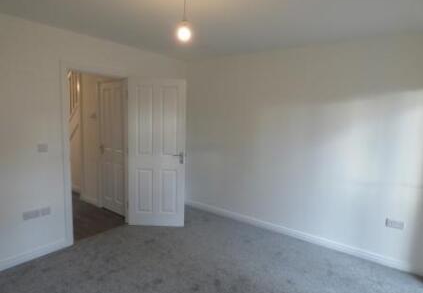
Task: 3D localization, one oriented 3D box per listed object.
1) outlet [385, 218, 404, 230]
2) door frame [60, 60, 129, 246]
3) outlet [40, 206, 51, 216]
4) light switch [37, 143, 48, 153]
[{"bbox_3d":[1.865,0.796,2.485,0.147,0.087,0.012,7,9,36],"label":"outlet"},{"bbox_3d":[-1.362,0.071,3.006,0.130,2.040,0.890,7,9,36],"label":"door frame"},{"bbox_3d":[-1.711,0.680,2.533,0.012,0.087,0.087,7,9,36],"label":"outlet"},{"bbox_3d":[-1.688,0.021,2.454,0.012,0.087,0.087,7,9,36],"label":"light switch"}]

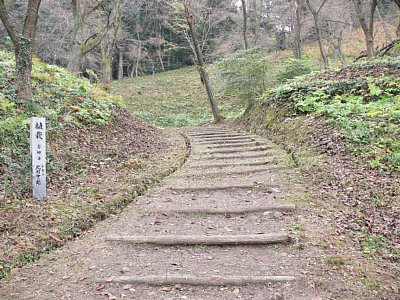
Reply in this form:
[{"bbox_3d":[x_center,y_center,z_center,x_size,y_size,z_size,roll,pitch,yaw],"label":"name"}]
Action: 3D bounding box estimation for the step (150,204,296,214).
[{"bbox_3d":[0.283,0.676,4.600,1.680,0.090,0.110,-1,5,-6],"label":"step"}]

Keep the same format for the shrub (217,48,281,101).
[{"bbox_3d":[1.586,-2.420,13.500,2.200,1.900,2.000,0,3,0],"label":"shrub"}]

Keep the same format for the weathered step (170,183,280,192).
[{"bbox_3d":[0.384,0.581,6.130,1.710,0.100,0.130,-1,3,-6],"label":"weathered step"}]

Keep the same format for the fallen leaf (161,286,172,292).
[{"bbox_3d":[-0.261,1.089,3.150,0.085,0.020,0.065,0,5,0],"label":"fallen leaf"}]

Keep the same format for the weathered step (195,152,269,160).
[{"bbox_3d":[0.703,0.150,8.730,1.676,0.100,0.130,-3,4,-13],"label":"weathered step"}]

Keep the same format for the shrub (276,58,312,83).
[{"bbox_3d":[3.739,-3.106,16.000,1.450,1.050,1.300,0,3,0],"label":"shrub"}]

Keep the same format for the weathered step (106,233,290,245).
[{"bbox_3d":[-0.014,0.847,3.870,1.761,0.100,0.110,0,5,0],"label":"weathered step"}]

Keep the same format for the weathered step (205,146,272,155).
[{"bbox_3d":[0.807,0.010,8.300,1.495,0.090,0.120,-4,6,-16],"label":"weathered step"}]

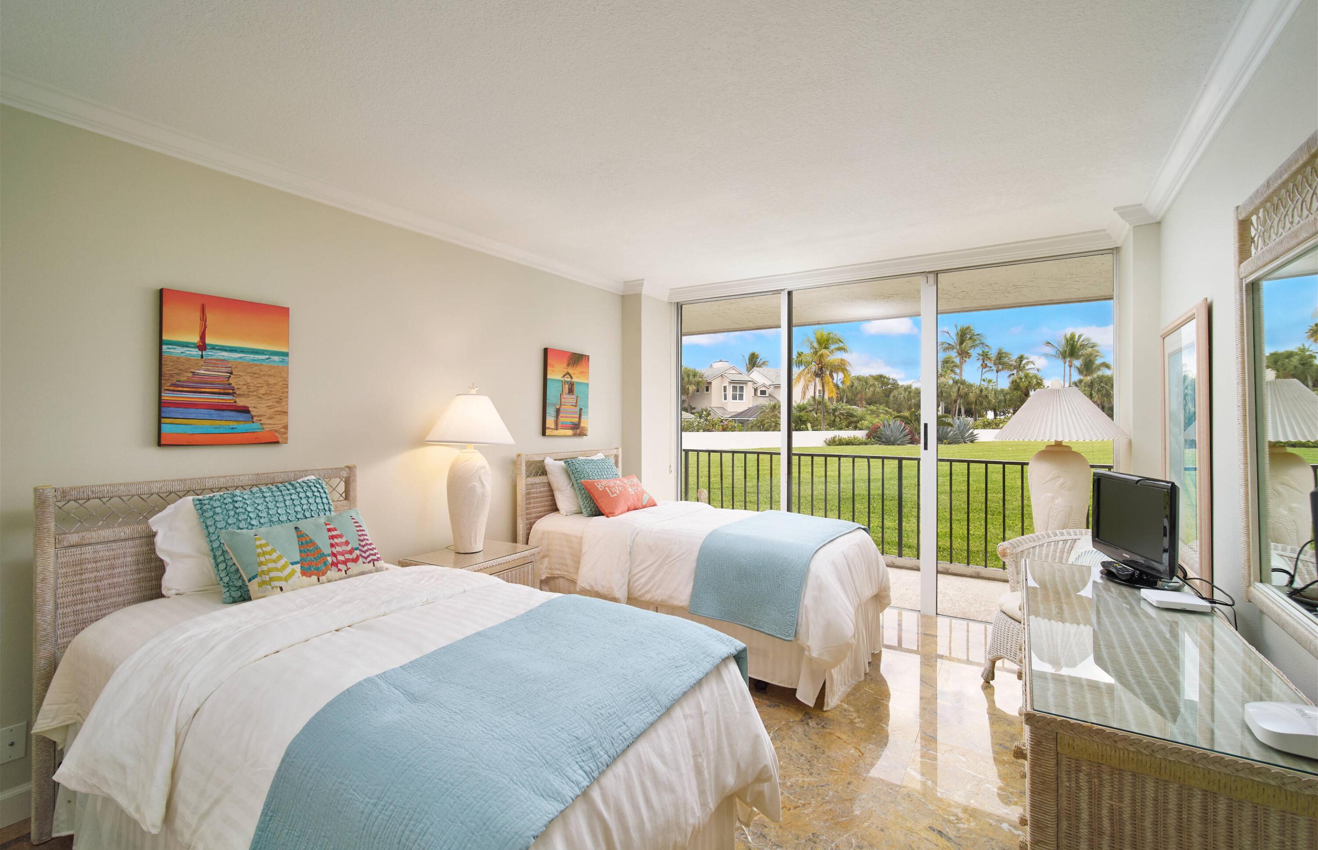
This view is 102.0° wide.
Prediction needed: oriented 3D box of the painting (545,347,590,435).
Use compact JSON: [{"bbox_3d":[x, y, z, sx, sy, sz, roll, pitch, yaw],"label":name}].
[{"bbox_3d":[-0.643,-0.218,3.748,0.036,0.590,0.405,0,0,34],"label":"painting"}]

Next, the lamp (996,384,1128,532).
[{"bbox_3d":[2.070,0.250,2.760,0.680,0.950,0.680,0,0,34],"label":"lamp"}]

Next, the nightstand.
[{"bbox_3d":[-1.000,0.995,2.865,0.430,0.610,0.540,0,0,33],"label":"nightstand"}]

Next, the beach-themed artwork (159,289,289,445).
[{"bbox_3d":[-1.760,-0.217,2.183,0.036,0.597,0.415,0,0,34],"label":"beach-themed artwork"}]

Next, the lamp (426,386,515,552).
[{"bbox_3d":[-1.030,0.235,2.890,0.485,0.900,0.485,0,0,34],"label":"lamp"}]

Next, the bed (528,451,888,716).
[{"bbox_3d":[0.250,0.742,3.305,2.020,1.115,1.060,0,0,31],"label":"bed"}]

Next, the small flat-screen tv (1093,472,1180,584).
[{"bbox_3d":[1.625,0.354,1.850,0.160,0.355,0.430,0,0,15],"label":"small flat-screen tv"}]

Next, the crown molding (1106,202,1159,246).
[{"bbox_3d":[2.559,-1.072,2.906,0.200,0.090,0.480,0,0,32],"label":"crown molding"}]

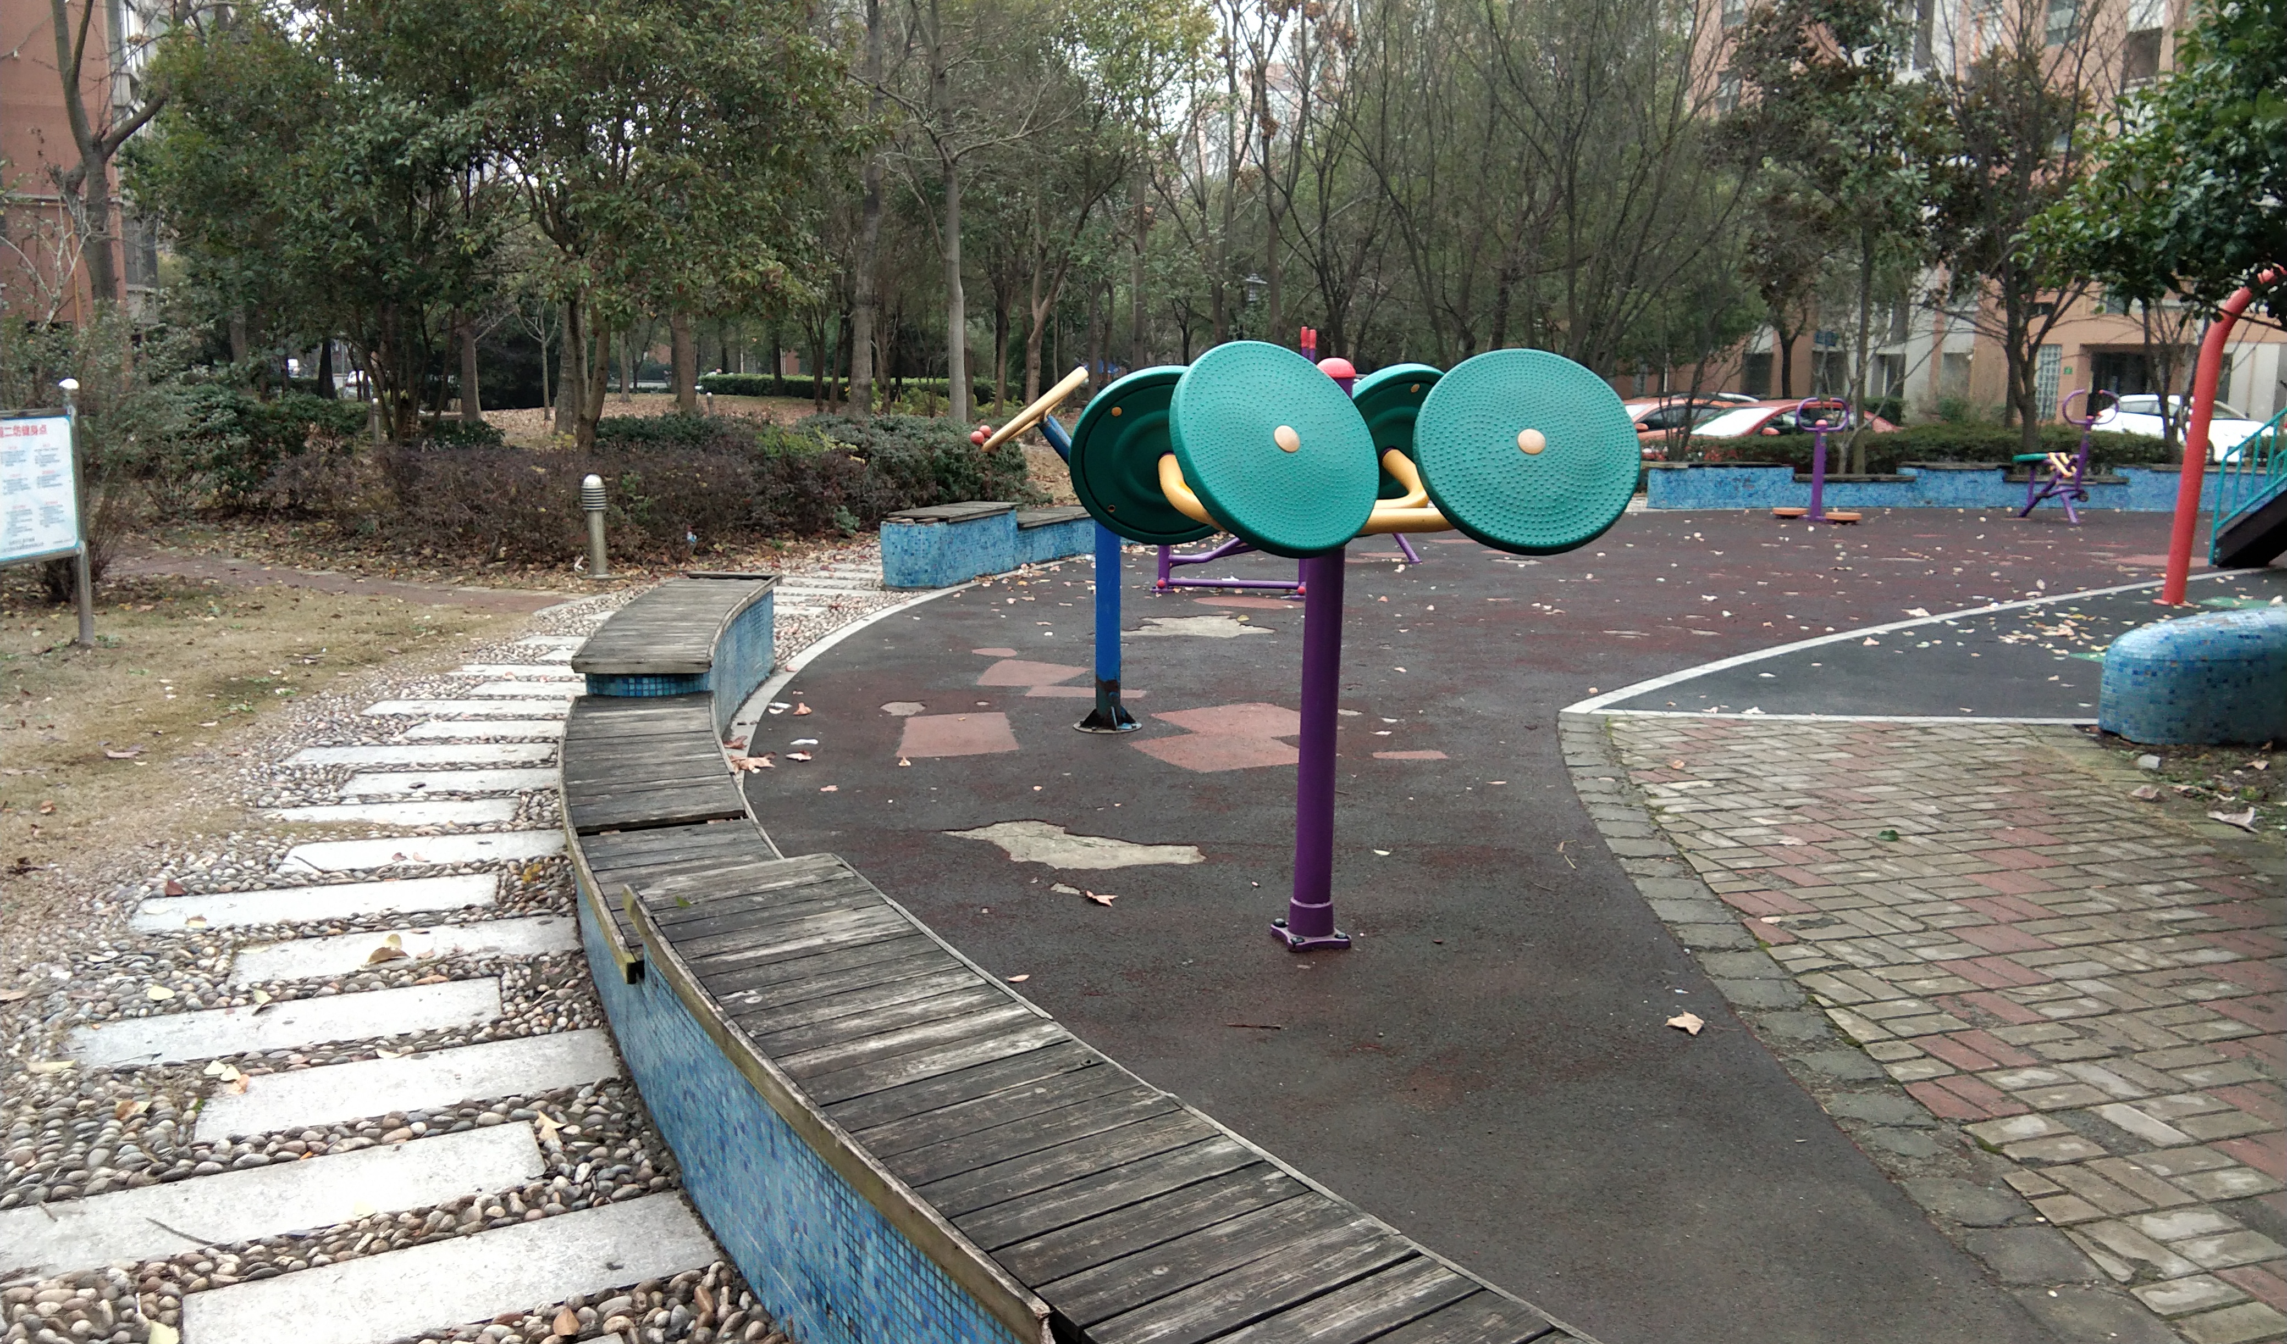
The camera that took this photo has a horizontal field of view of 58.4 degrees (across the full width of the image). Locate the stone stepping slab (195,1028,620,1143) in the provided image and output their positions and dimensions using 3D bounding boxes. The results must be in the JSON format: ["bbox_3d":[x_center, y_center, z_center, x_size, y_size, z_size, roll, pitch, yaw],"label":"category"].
[{"bbox_3d":[-1.501,0.875,4.237,0.793,0.060,0.307,-4,11,-27],"label":"stone stepping slab"}]

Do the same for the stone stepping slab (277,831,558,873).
[{"bbox_3d":[-2.172,0.572,6.258,0.830,0.050,0.323,-2,9,-18],"label":"stone stepping slab"}]

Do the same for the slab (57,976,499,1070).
[{"bbox_3d":[-1.941,0.824,4.690,0.910,0.050,0.302,-4,10,-26],"label":"slab"}]

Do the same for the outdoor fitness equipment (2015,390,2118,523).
[{"bbox_3d":[8.311,-1.975,18.399,0.520,1.240,0.980,-7,12,-40],"label":"outdoor fitness equipment"}]

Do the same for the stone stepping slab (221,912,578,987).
[{"bbox_3d":[-1.825,0.720,5.115,0.802,0.060,0.281,-3,10,-24],"label":"stone stepping slab"}]

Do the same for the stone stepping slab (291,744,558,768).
[{"bbox_3d":[-2.694,0.336,7.706,0.930,0.050,0.315,-1,9,-9],"label":"stone stepping slab"}]

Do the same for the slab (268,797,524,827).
[{"bbox_3d":[-2.524,0.491,6.739,0.890,0.050,0.288,-1,9,-11],"label":"slab"}]

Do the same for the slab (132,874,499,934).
[{"bbox_3d":[-2.201,0.649,5.488,0.894,0.060,0.298,-3,10,-22],"label":"slab"}]

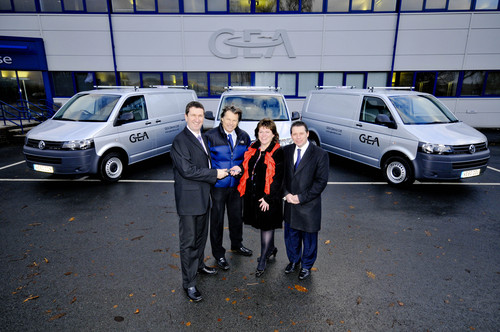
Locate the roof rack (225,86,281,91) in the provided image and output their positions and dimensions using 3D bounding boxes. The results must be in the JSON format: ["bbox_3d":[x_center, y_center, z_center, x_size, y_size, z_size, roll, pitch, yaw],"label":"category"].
[{"bbox_3d":[0.048,-2.217,8.407,1.440,0.130,2.300,0,15,-1],"label":"roof rack"}]

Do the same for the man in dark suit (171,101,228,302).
[{"bbox_3d":[-0.481,0.341,2.861,0.560,1.870,0.500,-12,19,-38],"label":"man in dark suit"}]

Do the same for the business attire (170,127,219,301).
[{"bbox_3d":[-0.491,0.447,2.889,0.550,1.650,0.480,-12,19,-38],"label":"business attire"}]

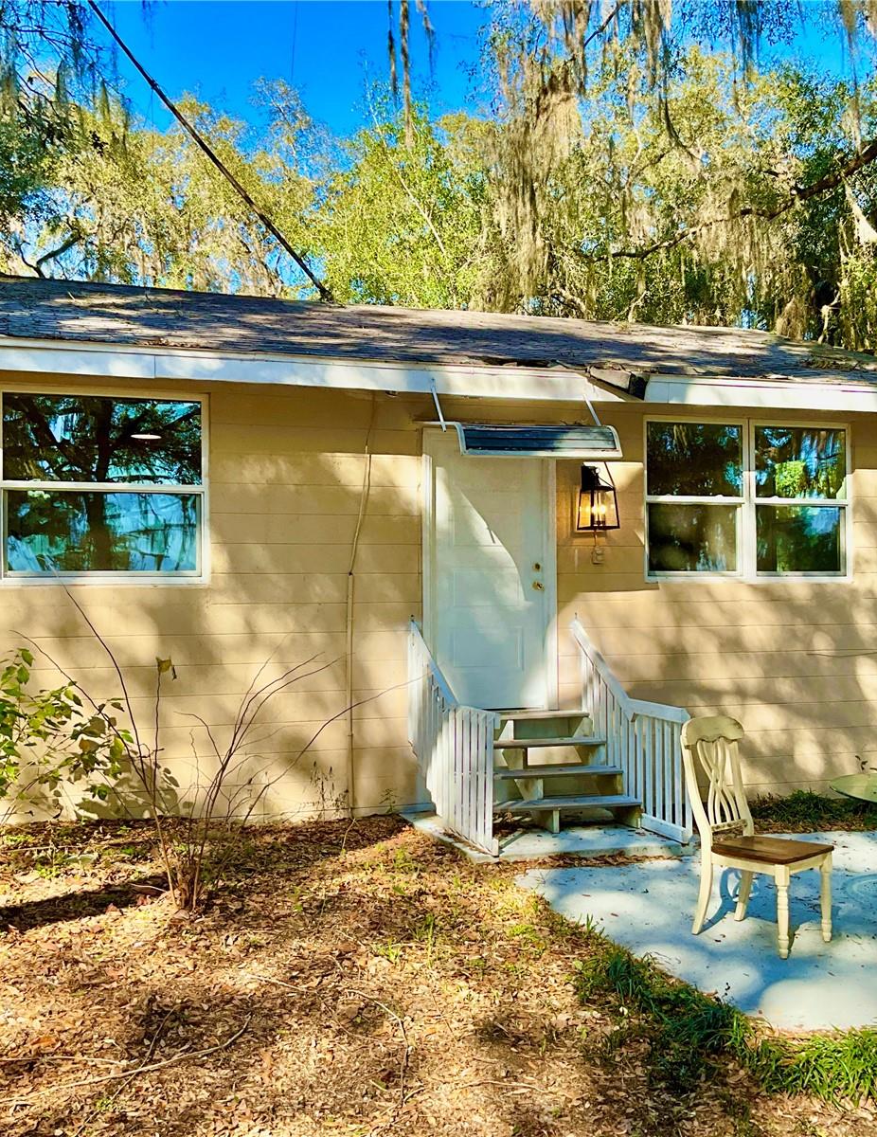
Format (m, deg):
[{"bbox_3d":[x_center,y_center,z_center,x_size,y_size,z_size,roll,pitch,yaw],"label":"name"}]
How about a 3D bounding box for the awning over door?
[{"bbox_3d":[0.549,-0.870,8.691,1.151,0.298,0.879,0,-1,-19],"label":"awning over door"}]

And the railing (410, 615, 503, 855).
[{"bbox_3d":[0.078,1.025,8.190,0.091,1.364,1.586,0,-1,-19],"label":"railing"}]

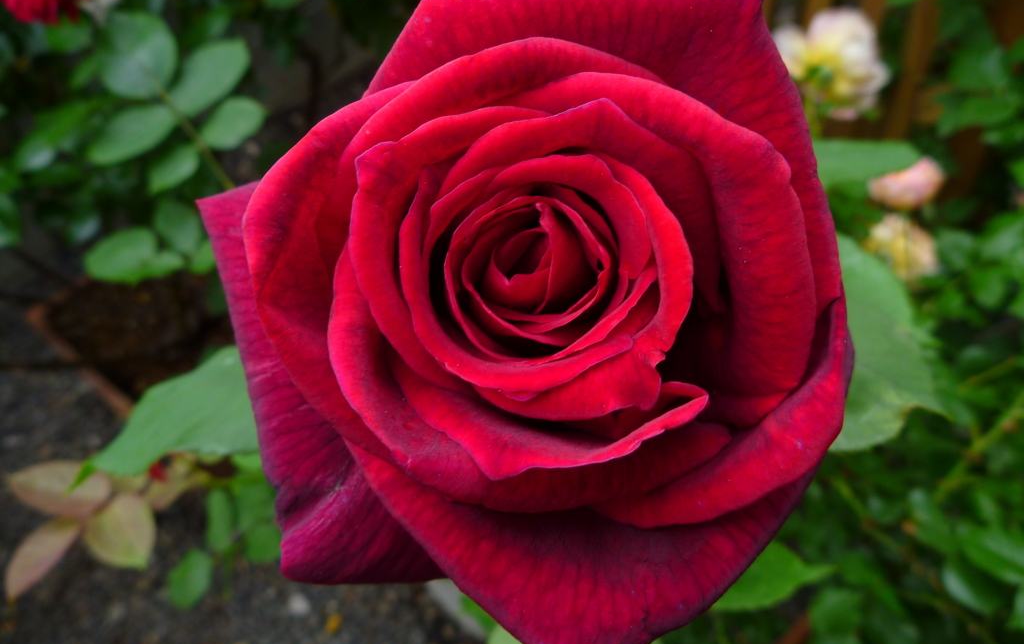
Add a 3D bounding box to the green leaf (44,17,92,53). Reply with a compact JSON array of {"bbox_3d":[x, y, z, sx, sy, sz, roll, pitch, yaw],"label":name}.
[{"bbox_3d":[-0.321,-0.208,0.600,0.038,0.010,0.037,7,53,5],"label":"green leaf"}]

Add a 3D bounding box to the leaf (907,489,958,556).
[{"bbox_3d":[0.280,0.134,0.550,0.023,0.012,0.049,-29,56,4],"label":"leaf"}]

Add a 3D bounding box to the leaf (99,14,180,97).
[{"bbox_3d":[-0.211,-0.151,0.470,0.040,0.010,0.064,-25,69,-18],"label":"leaf"}]

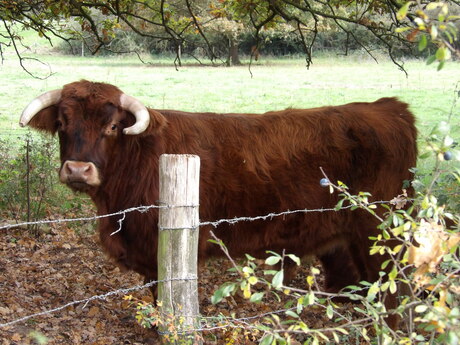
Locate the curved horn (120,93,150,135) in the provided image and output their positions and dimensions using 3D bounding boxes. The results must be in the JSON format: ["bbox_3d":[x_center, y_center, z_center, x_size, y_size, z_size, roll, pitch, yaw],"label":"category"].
[{"bbox_3d":[-0.453,-0.283,6.500,0.160,0.190,0.230,2,6,17],"label":"curved horn"}]

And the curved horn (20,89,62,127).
[{"bbox_3d":[-0.921,-0.318,6.620,0.170,0.180,0.220,2,6,17],"label":"curved horn"}]

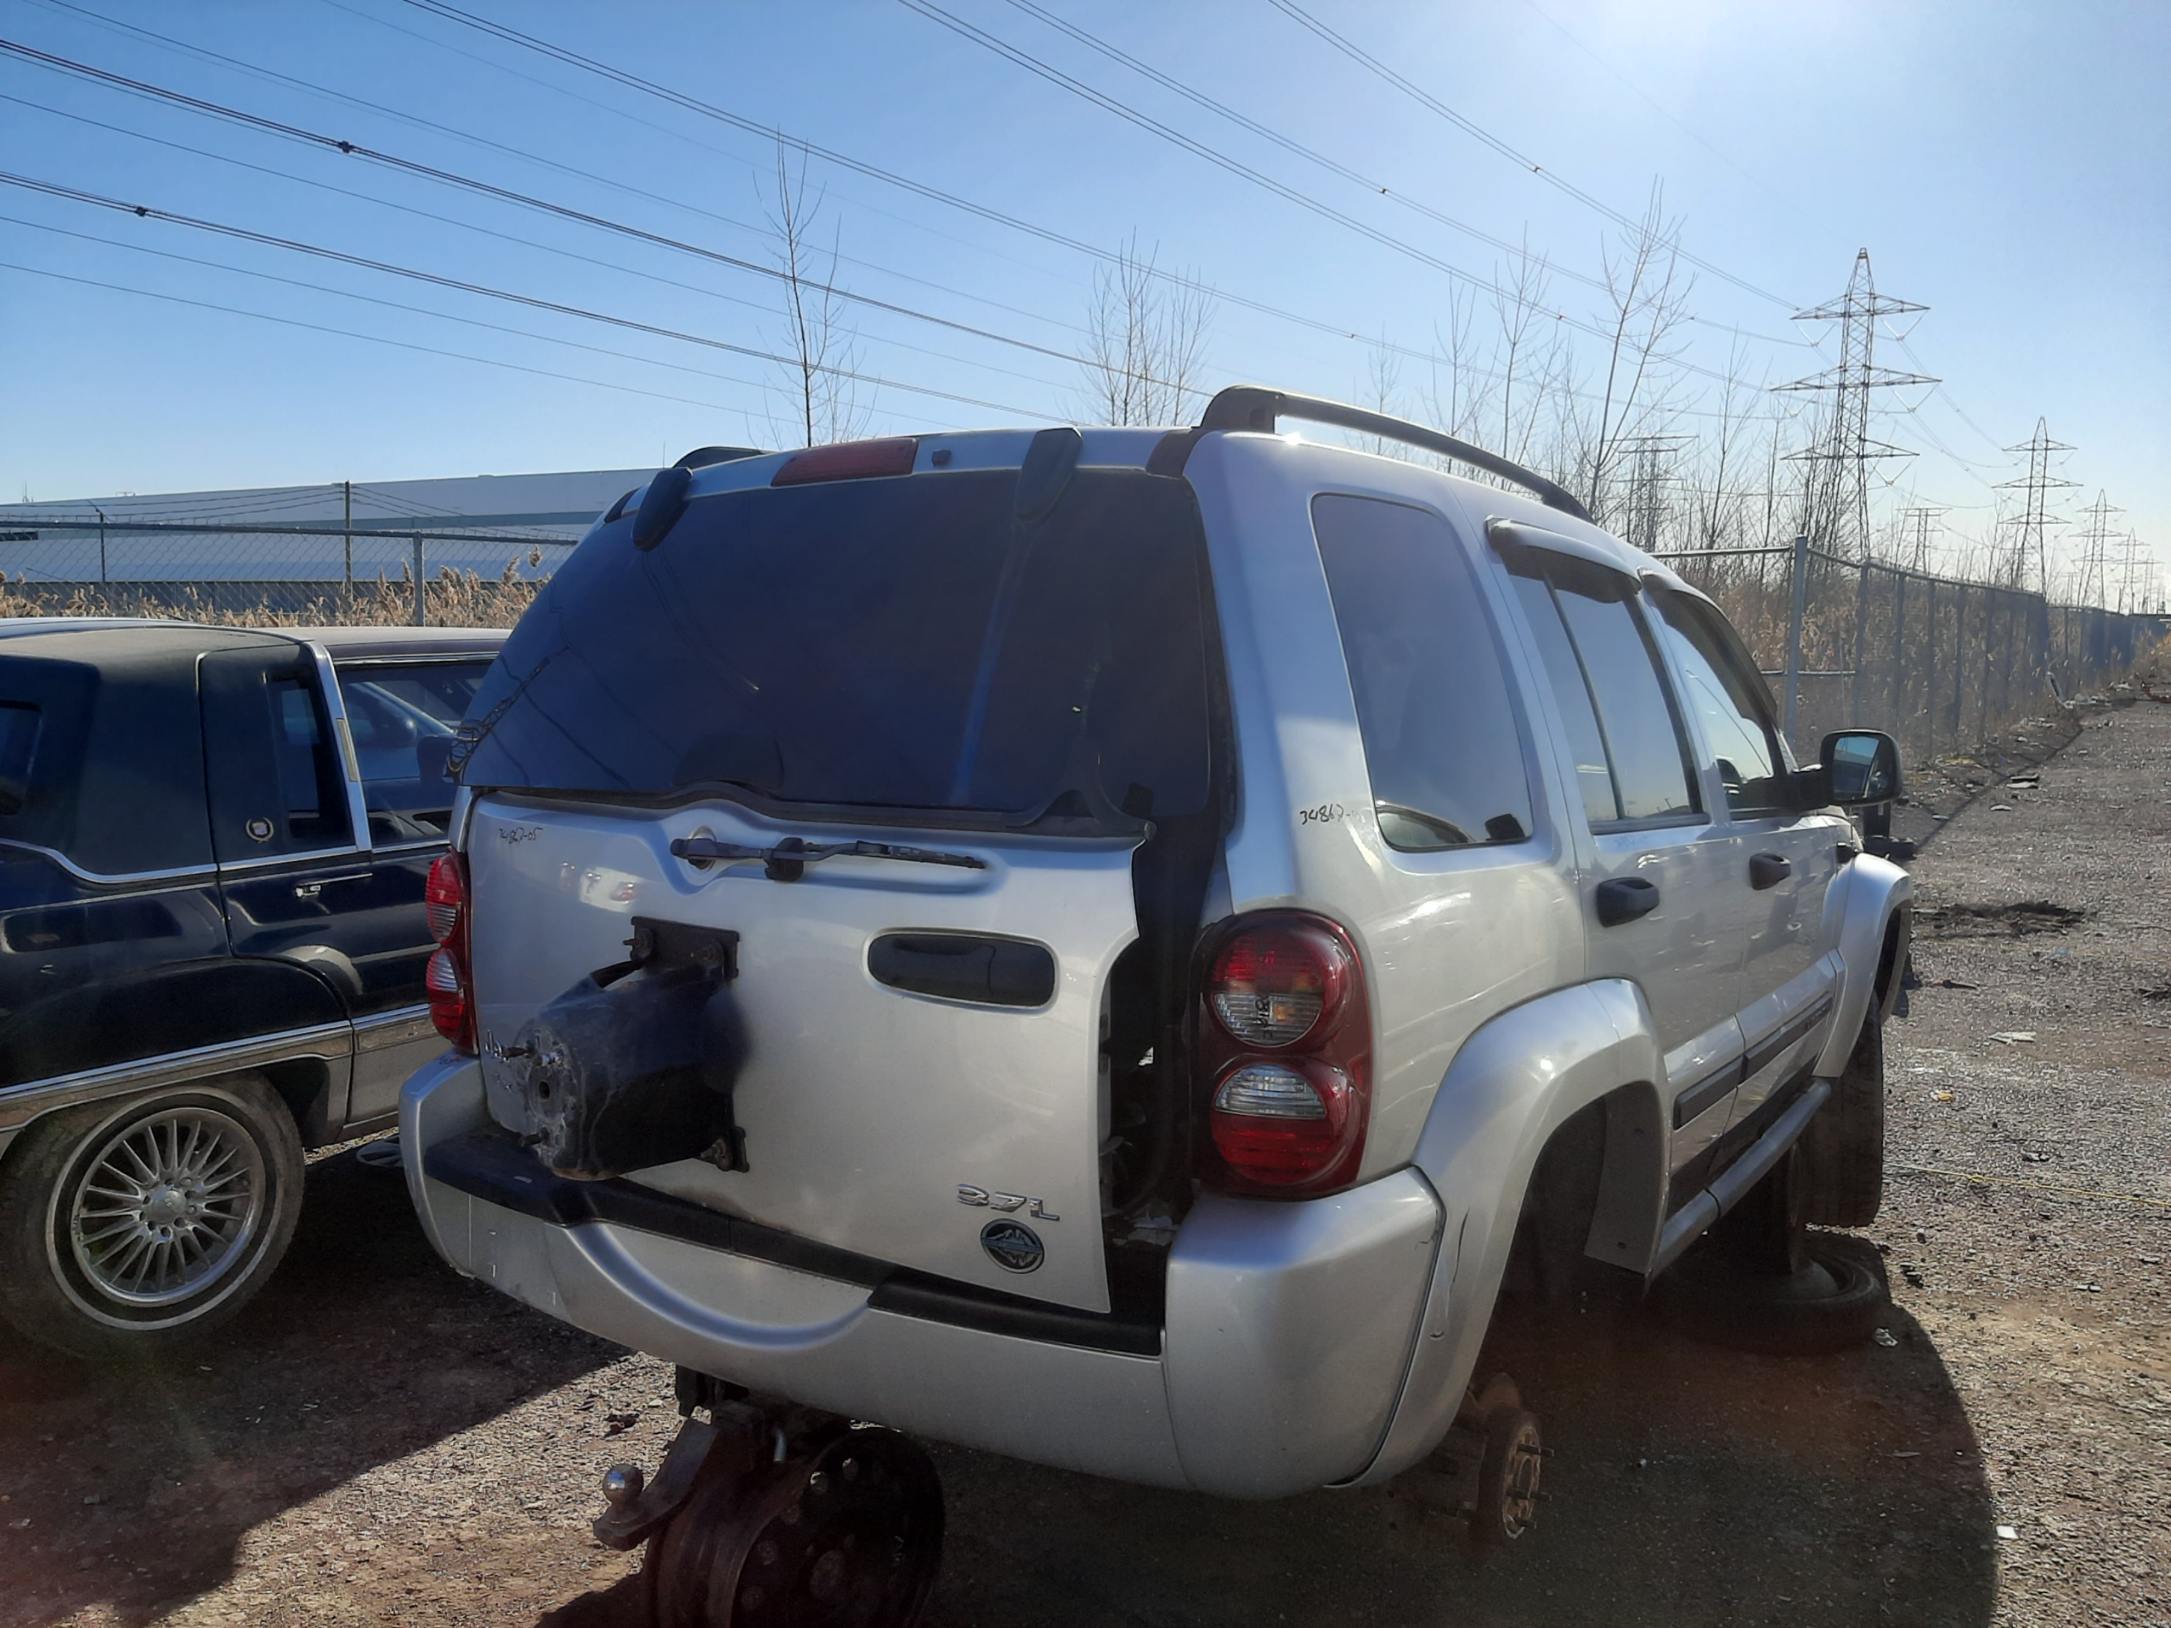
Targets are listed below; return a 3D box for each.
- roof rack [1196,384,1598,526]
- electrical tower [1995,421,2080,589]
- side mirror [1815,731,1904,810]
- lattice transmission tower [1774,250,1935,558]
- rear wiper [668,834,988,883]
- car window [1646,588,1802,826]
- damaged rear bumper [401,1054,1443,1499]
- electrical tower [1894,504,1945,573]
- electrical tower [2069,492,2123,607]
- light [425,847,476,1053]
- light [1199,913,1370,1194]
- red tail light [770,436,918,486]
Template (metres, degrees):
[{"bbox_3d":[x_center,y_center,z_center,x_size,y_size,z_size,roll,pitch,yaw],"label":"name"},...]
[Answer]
[{"bbox_3d":[0.623,-0.588,2.723,0.085,0.110,1.580,3,6,33],"label":"roof rack"},{"bbox_3d":[214.200,-65.041,367.321,19.500,47.300,7.500,6,9,35],"label":"electrical tower"},{"bbox_3d":[1.812,-0.104,3.800,0.190,0.180,0.120,3,3,33],"label":"side mirror"},{"bbox_3d":[95.212,-45.775,202.352,19.700,46.797,7.500,6,9,35],"label":"lattice transmission tower"},{"bbox_3d":[-0.305,0.052,1.935,0.555,0.055,0.060,3,3,40],"label":"rear wiper"},{"bbox_3d":[1.374,-0.232,3.519,0.060,0.480,0.690,-20,-9,34],"label":"car window"},{"bbox_3d":[-0.406,0.552,2.217,1.780,0.370,0.360,3,3,33],"label":"damaged rear bumper"},{"bbox_3d":[203.795,-60.209,398.376,12.500,29.947,5.000,6,9,35],"label":"electrical tower"},{"bbox_3d":[346.797,-86.834,557.339,19.500,46.999,7.500,6,9,35],"label":"electrical tower"},{"bbox_3d":[-1.000,0.213,2.624,0.185,0.340,0.170,3,3,33],"label":"light"},{"bbox_3d":[0.230,0.274,1.827,0.185,0.340,0.170,3,3,33],"label":"light"},{"bbox_3d":[-0.329,-0.482,2.247,0.255,0.062,0.060,3,3,33],"label":"red tail light"}]

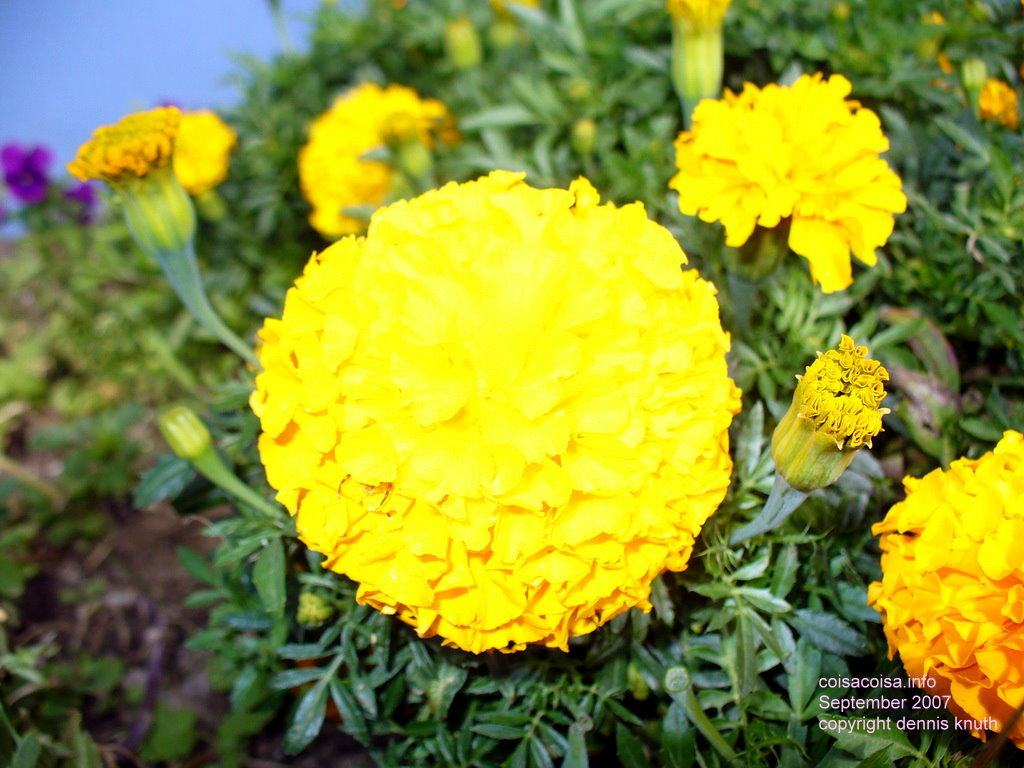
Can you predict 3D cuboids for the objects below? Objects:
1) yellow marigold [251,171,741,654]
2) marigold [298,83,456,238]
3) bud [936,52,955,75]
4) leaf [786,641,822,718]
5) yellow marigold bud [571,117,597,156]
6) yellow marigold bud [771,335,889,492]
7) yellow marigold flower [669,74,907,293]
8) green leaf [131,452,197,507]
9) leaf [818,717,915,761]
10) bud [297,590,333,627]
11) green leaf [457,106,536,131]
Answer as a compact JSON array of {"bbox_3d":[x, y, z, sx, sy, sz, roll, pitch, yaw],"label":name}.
[{"bbox_3d":[-0.003,0.005,0.205,0.090,0.060,0.088,0,71,0],"label":"yellow marigold"},{"bbox_3d":[-0.054,-0.088,0.430,0.060,0.042,0.060,0,60,13],"label":"marigold"},{"bbox_3d":[0.269,-0.199,0.680,0.011,0.014,0.011,0,35,0],"label":"bud"},{"bbox_3d":[0.079,0.079,0.295,0.009,0.005,0.024,-1,66,6],"label":"leaf"},{"bbox_3d":[0.034,-0.117,0.520,0.012,0.018,0.012,0,35,0],"label":"yellow marigold bud"},{"bbox_3d":[0.080,0.007,0.275,0.022,0.034,0.022,6,39,-5],"label":"yellow marigold bud"},{"bbox_3d":[0.074,-0.053,0.295,0.064,0.045,0.060,0,52,-7],"label":"yellow marigold flower"},{"bbox_3d":[-0.095,0.027,0.300,0.010,0.004,0.021,41,61,13],"label":"green leaf"},{"bbox_3d":[0.094,0.094,0.290,0.026,0.005,0.011,15,56,17],"label":"leaf"},{"bbox_3d":[-0.054,0.062,0.300,0.010,0.009,0.010,-3,57,4],"label":"bud"},{"bbox_3d":[-0.006,-0.108,0.450,0.033,0.004,0.011,-4,63,-3],"label":"green leaf"}]

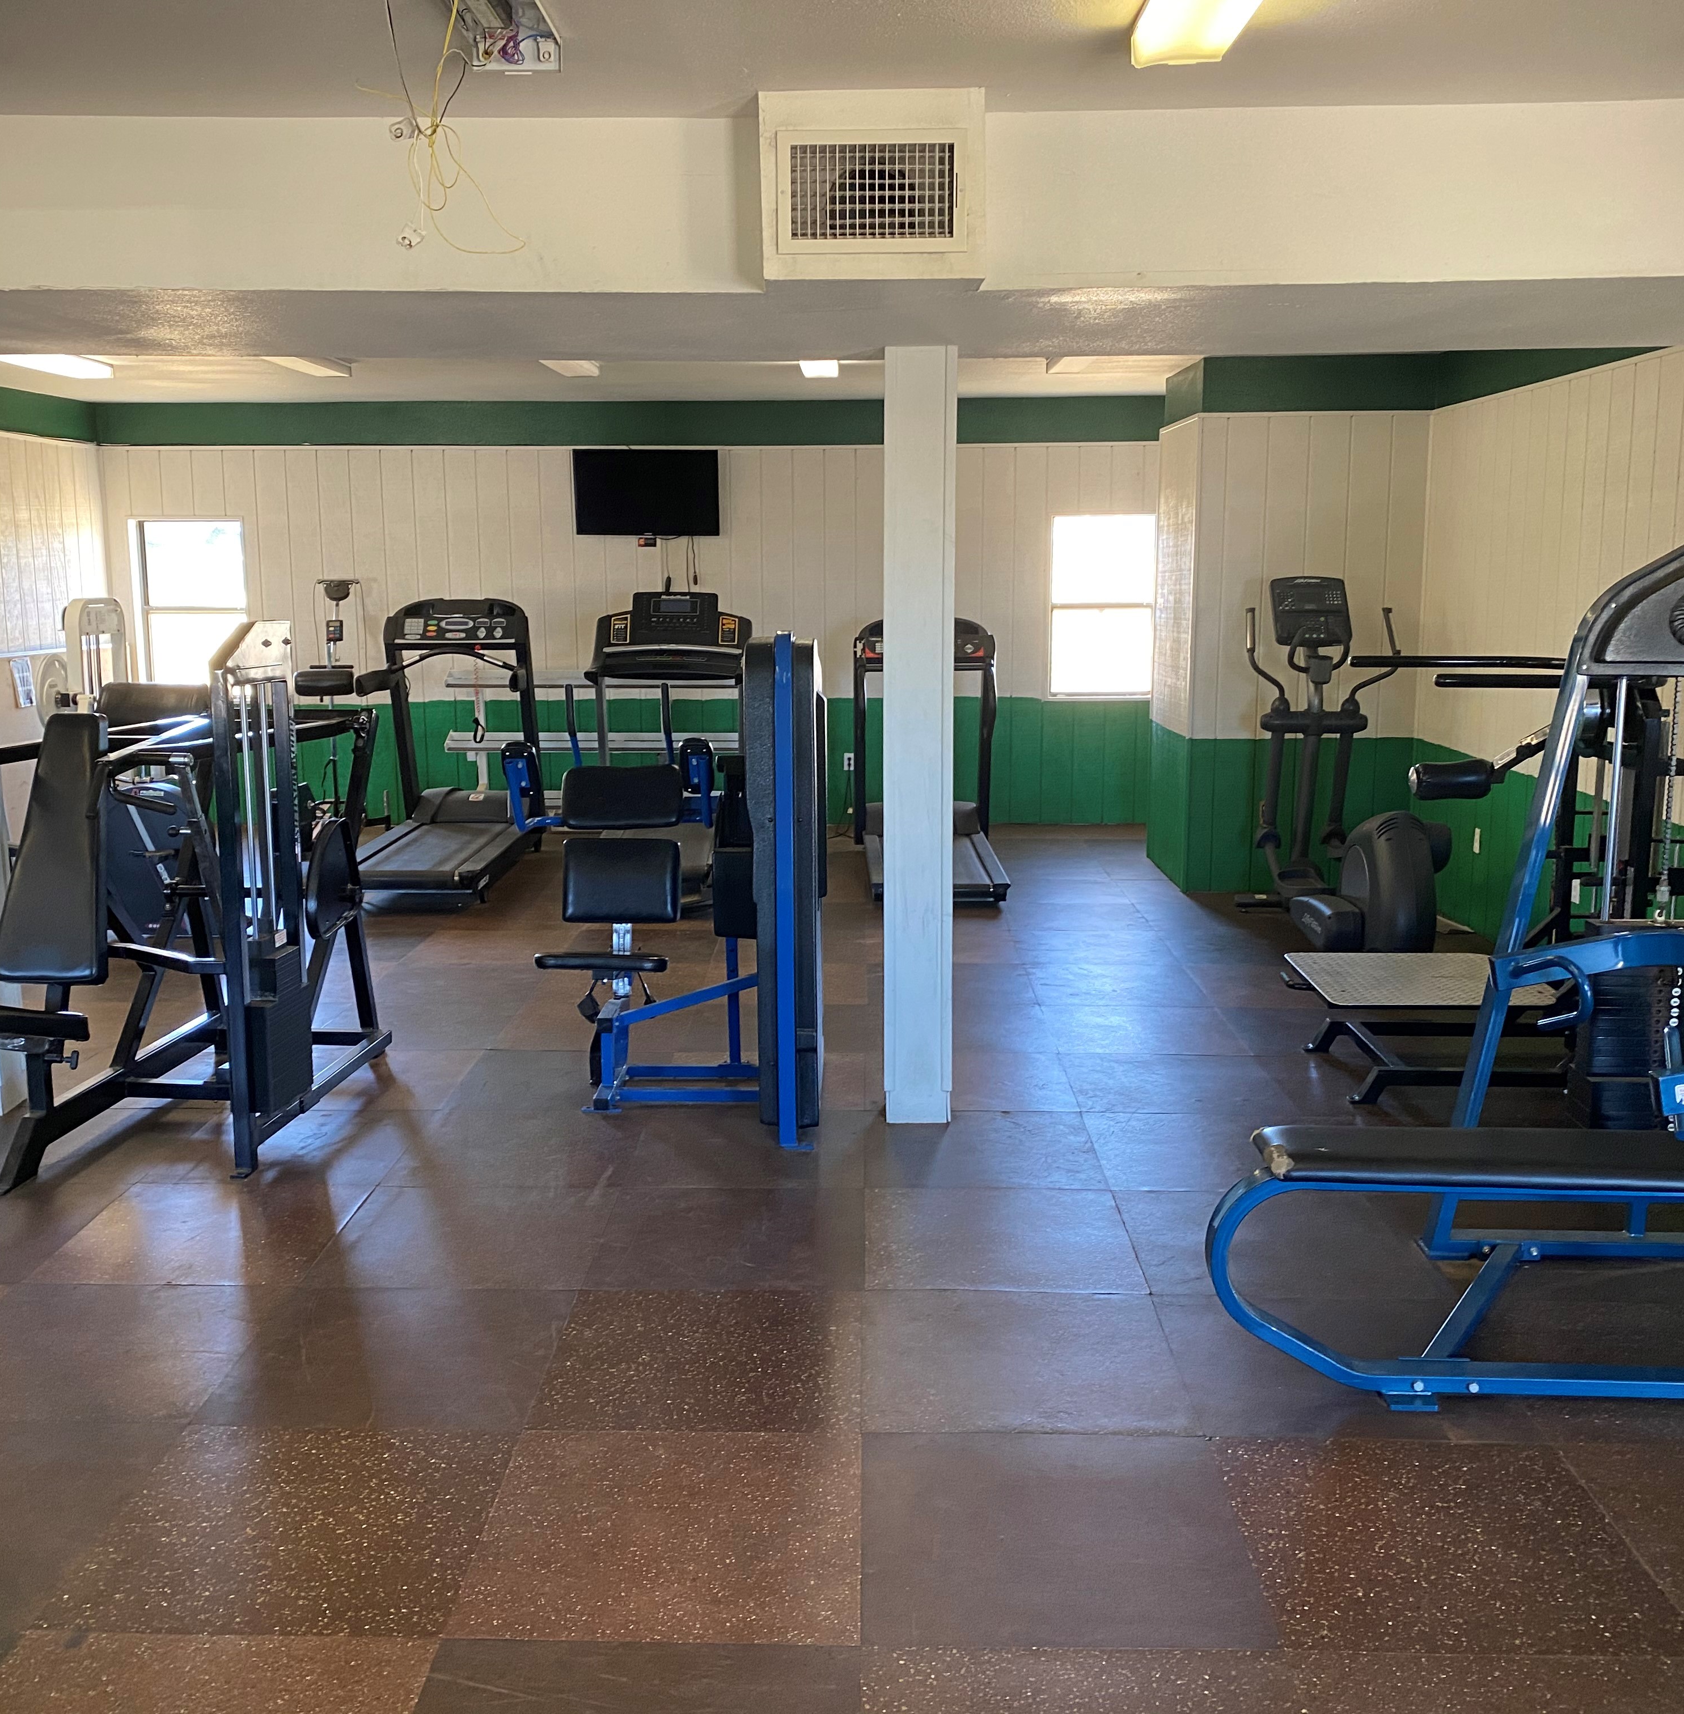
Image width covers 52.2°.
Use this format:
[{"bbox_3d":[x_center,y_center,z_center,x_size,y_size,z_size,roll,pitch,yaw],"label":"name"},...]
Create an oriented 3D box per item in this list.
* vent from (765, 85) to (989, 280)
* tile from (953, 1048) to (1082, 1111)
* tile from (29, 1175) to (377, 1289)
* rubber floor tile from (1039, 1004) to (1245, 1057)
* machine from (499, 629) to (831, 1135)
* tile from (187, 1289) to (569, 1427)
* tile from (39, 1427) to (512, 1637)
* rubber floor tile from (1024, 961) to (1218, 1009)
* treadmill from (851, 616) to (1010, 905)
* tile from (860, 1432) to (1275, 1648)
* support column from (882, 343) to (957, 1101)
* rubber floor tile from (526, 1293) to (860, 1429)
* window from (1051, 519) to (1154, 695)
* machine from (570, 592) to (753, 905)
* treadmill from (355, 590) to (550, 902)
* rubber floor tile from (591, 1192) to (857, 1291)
[{"bbox_3d":[0.064,-1.333,3.462,0.445,0.348,0.175,0,10,1],"label":"vent"},{"bbox_3d":[0.380,0.682,5.160,0.610,0.014,0.610,0,10,1],"label":"tile"},{"bbox_3d":[-1.469,0.880,4.008,0.610,0.012,0.610,0,10,1],"label":"tile"},{"bbox_3d":[1.005,0.584,5.767,0.610,0.012,0.610,0,10,1],"label":"rubber floor tile"},{"bbox_3d":[-0.509,0.026,4.991,0.945,1.345,1.050,0,10,1],"label":"machine"},{"bbox_3d":[-0.869,0.983,3.388,0.610,0.014,0.610,0,10,1],"label":"tile"},{"bbox_3d":[-0.879,1.087,2.791,0.610,0.014,0.610,0,10,1],"label":"tile"},{"bbox_3d":[1.010,0.480,6.344,0.610,0.014,0.610,0,10,1],"label":"rubber floor tile"},{"bbox_3d":[0.488,-0.600,9.326,0.820,1.350,2.000,0,10,1],"label":"treadmill"},{"bbox_3d":[0.338,1.093,2.772,0.610,0.012,0.610,0,10,1],"label":"tile"},{"bbox_3d":[0.212,-0.305,4.707,0.190,2.095,0.195,0,10,1],"label":"support column"},{"bbox_3d":[-0.261,0.988,3.384,0.610,0.012,0.610,0,10,1],"label":"rubber floor tile"},{"bbox_3d":[1.552,-1.473,10.080,0.630,1.050,0.100,0,10,1],"label":"window"},{"bbox_3d":[-0.953,-0.666,9.237,0.930,1.500,1.950,0,10,1],"label":"machine"},{"bbox_3d":[-2.164,-0.642,9.190,0.870,1.460,2.000,0,10,1],"label":"treadmill"},{"bbox_3d":[-0.270,0.953,4.292,0.655,0.012,0.655,0,10,1],"label":"rubber floor tile"}]

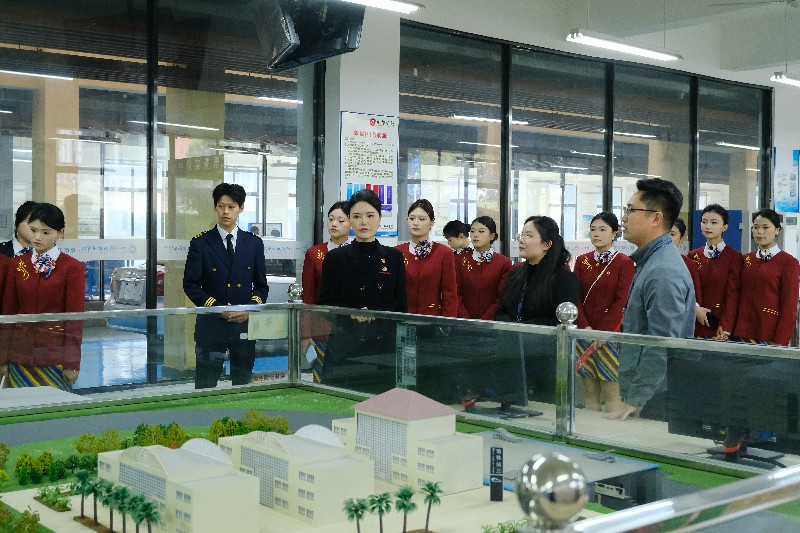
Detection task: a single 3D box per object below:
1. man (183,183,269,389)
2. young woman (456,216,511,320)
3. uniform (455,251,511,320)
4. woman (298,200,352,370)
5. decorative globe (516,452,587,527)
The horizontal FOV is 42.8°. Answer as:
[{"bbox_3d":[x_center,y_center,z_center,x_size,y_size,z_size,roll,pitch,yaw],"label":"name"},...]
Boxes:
[{"bbox_3d":[-0.973,0.439,5.724,0.480,1.816,0.290,0,2,-12],"label":"man"},{"bbox_3d":[0.560,0.490,6.872,0.420,1.651,0.270,0,2,6],"label":"young woman"},{"bbox_3d":[0.514,0.191,6.307,0.420,0.580,0.260,0,1,10],"label":"uniform"},{"bbox_3d":[-0.343,0.479,5.670,0.440,1.677,0.300,0,1,-12],"label":"woman"},{"bbox_3d":[0.161,0.236,1.085,0.075,0.077,0.075,0,2,0],"label":"decorative globe"}]

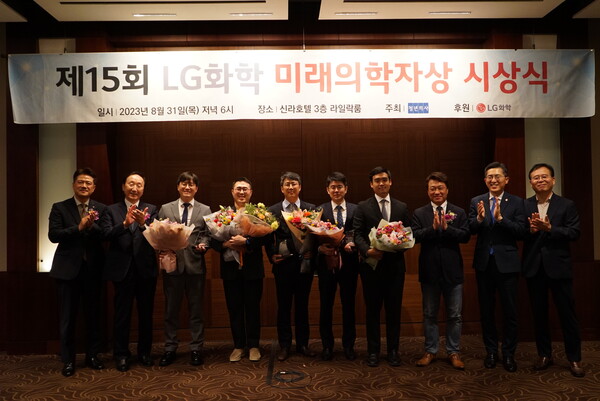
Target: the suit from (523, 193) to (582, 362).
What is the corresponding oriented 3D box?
[{"bbox_3d":[2.117,0.641,4.072,0.513,1.438,0.440,-2,-2,30],"label":"suit"}]

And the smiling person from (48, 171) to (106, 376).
[{"bbox_3d":[-1.931,0.583,4.218,0.530,1.775,0.420,0,-1,-26],"label":"smiling person"}]

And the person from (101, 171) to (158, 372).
[{"bbox_3d":[-1.538,0.608,4.362,0.522,1.770,0.460,0,-2,-23],"label":"person"}]

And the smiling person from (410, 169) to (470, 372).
[{"bbox_3d":[1.244,0.596,4.299,0.540,1.698,0.420,-1,-1,9],"label":"smiling person"}]

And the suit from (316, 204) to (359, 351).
[{"bbox_3d":[0.360,0.713,4.583,0.441,1.441,0.360,-1,-2,3],"label":"suit"}]

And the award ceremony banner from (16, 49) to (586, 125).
[{"bbox_3d":[0.043,-1.101,4.650,5.600,0.680,0.050,-1,-1,-2],"label":"award ceremony banner"}]

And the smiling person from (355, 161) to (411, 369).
[{"bbox_3d":[0.719,0.548,4.268,0.530,1.765,0.420,-1,-1,4],"label":"smiling person"}]

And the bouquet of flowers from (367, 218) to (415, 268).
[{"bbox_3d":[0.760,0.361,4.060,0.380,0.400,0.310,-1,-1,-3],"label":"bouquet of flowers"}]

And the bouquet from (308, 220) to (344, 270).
[{"bbox_3d":[0.227,0.400,4.300,0.350,0.460,0.320,-1,-1,6],"label":"bouquet"}]

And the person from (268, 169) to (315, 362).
[{"bbox_3d":[-0.079,0.575,4.507,0.510,1.745,0.420,-1,-1,-5],"label":"person"}]

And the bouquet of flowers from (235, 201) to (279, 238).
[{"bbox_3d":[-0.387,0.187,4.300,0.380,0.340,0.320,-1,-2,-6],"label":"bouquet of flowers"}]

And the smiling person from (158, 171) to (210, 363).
[{"bbox_3d":[-1.066,0.610,4.463,0.510,1.744,0.420,-1,-1,-5],"label":"smiling person"}]

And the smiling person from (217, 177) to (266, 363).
[{"bbox_3d":[-0.550,0.631,4.545,0.500,1.692,0.420,-1,-1,-2],"label":"smiling person"}]

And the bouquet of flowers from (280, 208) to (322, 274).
[{"bbox_3d":[0.018,0.362,4.380,0.370,0.560,0.300,-1,-1,0],"label":"bouquet of flowers"}]

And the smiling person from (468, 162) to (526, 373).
[{"bbox_3d":[1.703,0.547,4.172,0.508,1.781,0.460,-1,-2,22],"label":"smiling person"}]

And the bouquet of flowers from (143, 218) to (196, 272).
[{"bbox_3d":[-1.133,0.391,4.200,0.450,0.480,0.360,-1,-1,-3],"label":"bouquet of flowers"}]

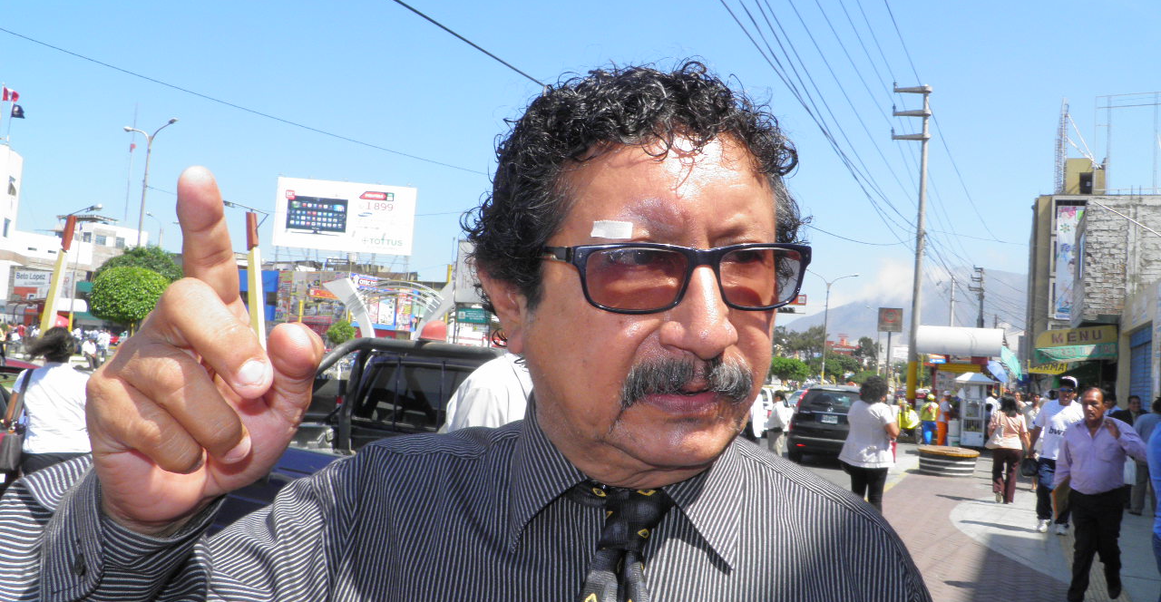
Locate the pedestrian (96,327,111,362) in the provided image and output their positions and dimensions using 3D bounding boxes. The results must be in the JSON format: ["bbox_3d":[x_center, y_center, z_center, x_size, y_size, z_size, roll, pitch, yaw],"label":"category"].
[{"bbox_3d":[-23.346,2.110,46.000,0.520,1.670,0.400,4,-4,0],"label":"pedestrian"}]

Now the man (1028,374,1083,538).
[{"bbox_3d":[5.354,1.737,10.550,0.620,1.770,0.500,2,-4,24],"label":"man"}]

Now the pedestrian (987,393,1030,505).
[{"bbox_3d":[6.312,2.198,13.837,0.580,1.599,0.400,2,-5,25],"label":"pedestrian"}]

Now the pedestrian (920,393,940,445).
[{"bbox_3d":[9.383,3.249,25.200,0.480,1.620,0.420,2,-4,30],"label":"pedestrian"}]

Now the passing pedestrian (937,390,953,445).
[{"bbox_3d":[9.694,3.199,25.000,0.400,1.620,0.460,4,-4,-5],"label":"passing pedestrian"}]

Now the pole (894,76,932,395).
[{"bbox_3d":[10.736,-1.286,31.232,1.320,11.920,0.360,2,-5,25],"label":"pole"}]

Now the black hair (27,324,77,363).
[{"bbox_3d":[-2.803,0.229,5.000,0.250,0.200,0.200,6,-5,-17],"label":"black hair"}]

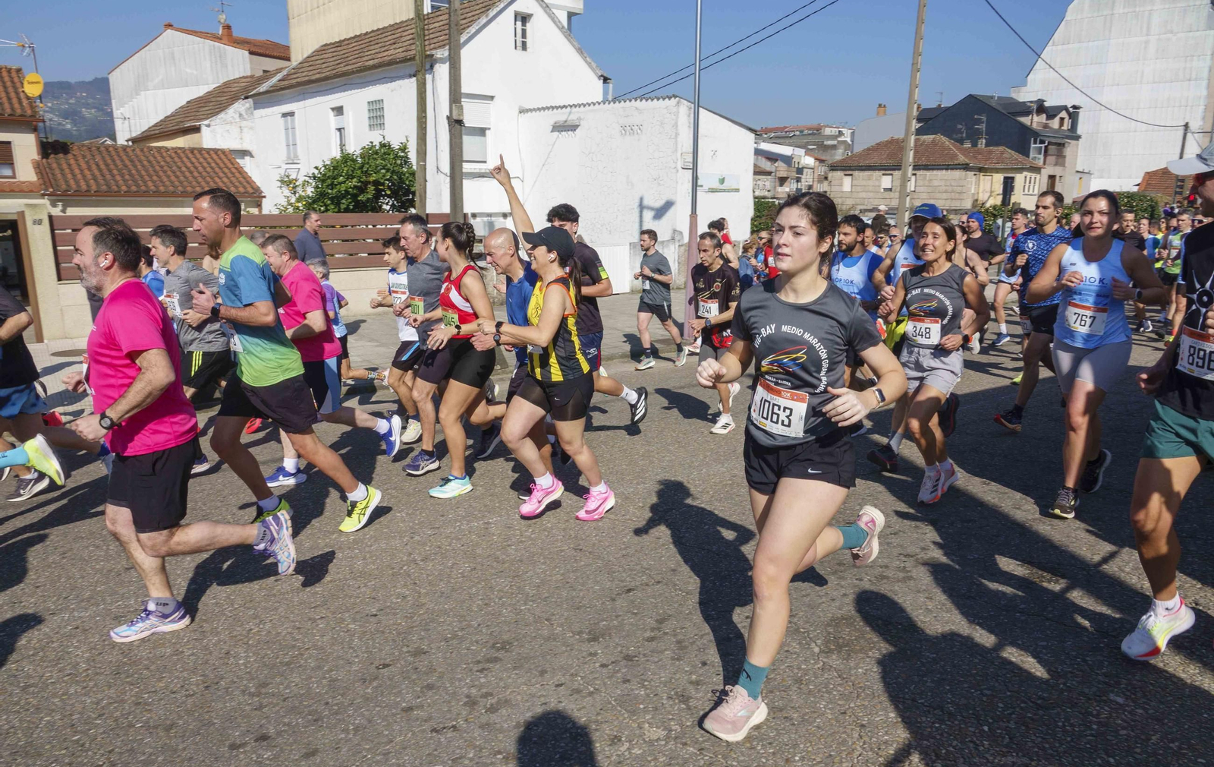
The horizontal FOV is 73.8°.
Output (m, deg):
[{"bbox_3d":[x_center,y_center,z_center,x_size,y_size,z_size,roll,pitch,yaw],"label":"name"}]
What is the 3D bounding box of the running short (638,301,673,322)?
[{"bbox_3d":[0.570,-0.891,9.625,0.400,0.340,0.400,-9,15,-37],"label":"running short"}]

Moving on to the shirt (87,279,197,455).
[{"bbox_3d":[-1.657,-0.061,2.888,0.350,0.630,0.480,-11,17,-28],"label":"shirt"}]

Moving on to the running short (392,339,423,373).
[{"bbox_3d":[-1.543,-0.239,6.375,0.360,0.370,0.370,-8,15,-32],"label":"running short"}]

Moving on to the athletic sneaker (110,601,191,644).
[{"bbox_3d":[-1.877,0.976,3.318,0.300,0.125,0.110,-6,14,-26],"label":"athletic sneaker"}]

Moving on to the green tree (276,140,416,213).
[{"bbox_3d":[-4.811,-2.908,15.237,2.300,3.128,2.400,-8,15,-32],"label":"green tree"}]

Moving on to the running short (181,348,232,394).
[{"bbox_3d":[-2.721,-0.103,5.519,0.420,0.370,0.380,-3,12,-12],"label":"running short"}]

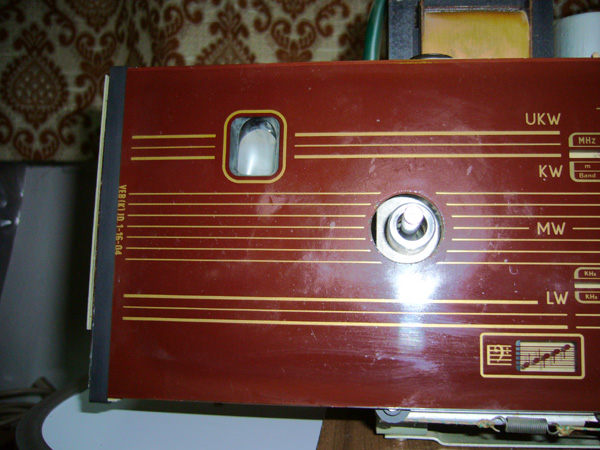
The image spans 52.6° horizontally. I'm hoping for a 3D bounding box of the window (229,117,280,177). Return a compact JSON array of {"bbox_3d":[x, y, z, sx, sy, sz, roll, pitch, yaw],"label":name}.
[{"bbox_3d":[-0.019,-0.032,0.250,0.021,0.025,0.005,0,-7,6],"label":"window"}]

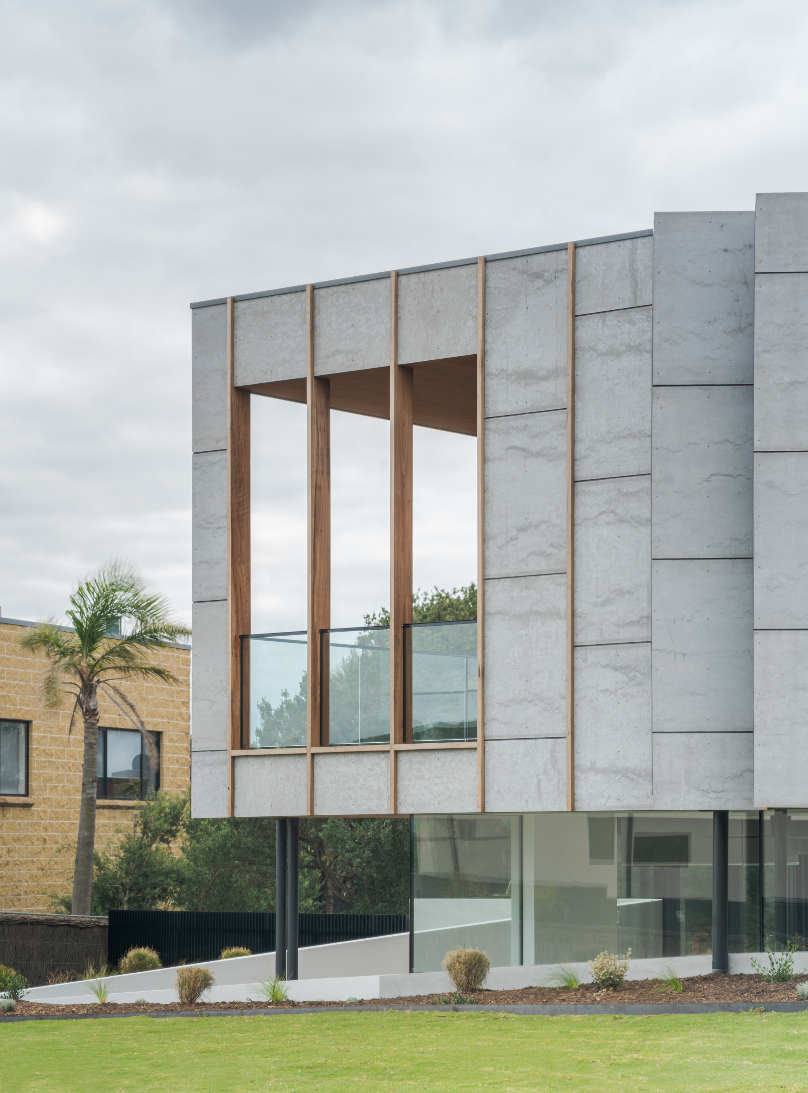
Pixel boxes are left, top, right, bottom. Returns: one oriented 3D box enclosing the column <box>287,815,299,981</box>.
[{"bbox_3d":[-0.881,2.827,22.754,0.088,1.350,0.088,0,-6,0],"label":"column"}]

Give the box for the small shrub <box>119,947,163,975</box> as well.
[{"bbox_3d":[-2.358,3.731,25.610,0.358,0.297,0.370,0,-6,0],"label":"small shrub"}]

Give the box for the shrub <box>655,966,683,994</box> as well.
[{"bbox_3d":[1.802,2.950,19.454,0.182,0.188,0.200,0,-6,0],"label":"shrub"}]

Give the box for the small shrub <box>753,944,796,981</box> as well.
[{"bbox_3d":[2.493,2.805,19.257,0.258,0.249,0.280,0,-6,0],"label":"small shrub"}]

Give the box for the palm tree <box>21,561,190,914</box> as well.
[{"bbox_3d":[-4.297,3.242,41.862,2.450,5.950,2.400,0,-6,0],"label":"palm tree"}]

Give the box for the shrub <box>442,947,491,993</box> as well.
[{"bbox_3d":[0.449,3.075,20.784,0.355,0.323,0.340,0,-6,0],"label":"shrub"}]

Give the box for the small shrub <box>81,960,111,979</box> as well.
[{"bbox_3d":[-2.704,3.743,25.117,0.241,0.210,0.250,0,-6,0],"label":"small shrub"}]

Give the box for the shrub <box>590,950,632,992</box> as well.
[{"bbox_3d":[1.434,2.948,19.897,0.277,0.290,0.290,0,-6,0],"label":"shrub"}]

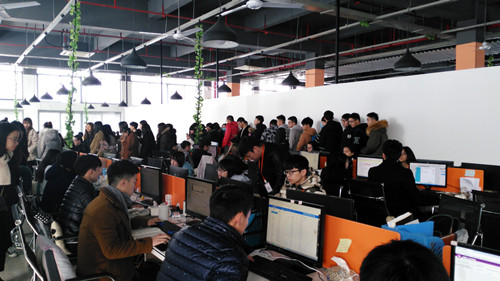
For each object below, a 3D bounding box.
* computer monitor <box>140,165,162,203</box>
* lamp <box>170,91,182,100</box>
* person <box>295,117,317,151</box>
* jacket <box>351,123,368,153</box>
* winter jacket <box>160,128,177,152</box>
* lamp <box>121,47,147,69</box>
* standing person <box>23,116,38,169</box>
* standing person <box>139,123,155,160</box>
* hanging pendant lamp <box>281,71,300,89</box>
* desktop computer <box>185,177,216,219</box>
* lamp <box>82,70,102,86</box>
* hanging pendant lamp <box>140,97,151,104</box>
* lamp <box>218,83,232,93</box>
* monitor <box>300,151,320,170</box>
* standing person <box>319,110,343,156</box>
[{"bbox_3d":[-0.963,0.455,3.620,0.170,0.360,0.470,-2,3,-39],"label":"computer monitor"},{"bbox_3d":[-1.966,-1.202,9.600,0.320,0.250,0.320,-5,5,-38],"label":"lamp"},{"bbox_3d":[1.214,0.319,7.675,0.420,1.630,0.500,1,4,28],"label":"person"},{"bbox_3d":[1.912,-0.003,6.250,0.360,0.680,0.500,-3,3,-37],"label":"jacket"},{"bbox_3d":[-2.016,0.049,8.800,0.380,0.750,0.500,-1,2,-6],"label":"winter jacket"},{"bbox_3d":[-1.590,-1.130,4.900,0.340,0.260,0.340,-3,3,-39],"label":"lamp"},{"bbox_3d":[-4.232,0.428,6.900,0.480,1.710,0.380,1,3,30],"label":"standing person"},{"bbox_3d":[-2.520,0.394,8.800,0.360,1.670,0.480,0,2,-7],"label":"standing person"},{"bbox_3d":[0.727,-1.093,6.350,0.330,0.260,0.330,-1,3,0],"label":"hanging pendant lamp"},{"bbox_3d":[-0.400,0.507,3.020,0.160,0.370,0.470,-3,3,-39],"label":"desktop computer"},{"bbox_3d":[-2.688,-1.057,6.100,0.320,0.250,0.320,-5,5,-38],"label":"lamp"},{"bbox_3d":[-3.255,-1.252,11.200,0.320,0.250,0.320,-5,5,-38],"label":"hanging pendant lamp"},{"bbox_3d":[-0.548,-1.180,8.000,0.330,0.250,0.330,-1,3,0],"label":"lamp"},{"bbox_3d":[0.979,0.347,5.650,0.170,0.360,0.470,-2,3,-39],"label":"monitor"},{"bbox_3d":[1.460,0.363,6.450,0.520,1.800,0.360,-1,3,-18],"label":"standing person"}]

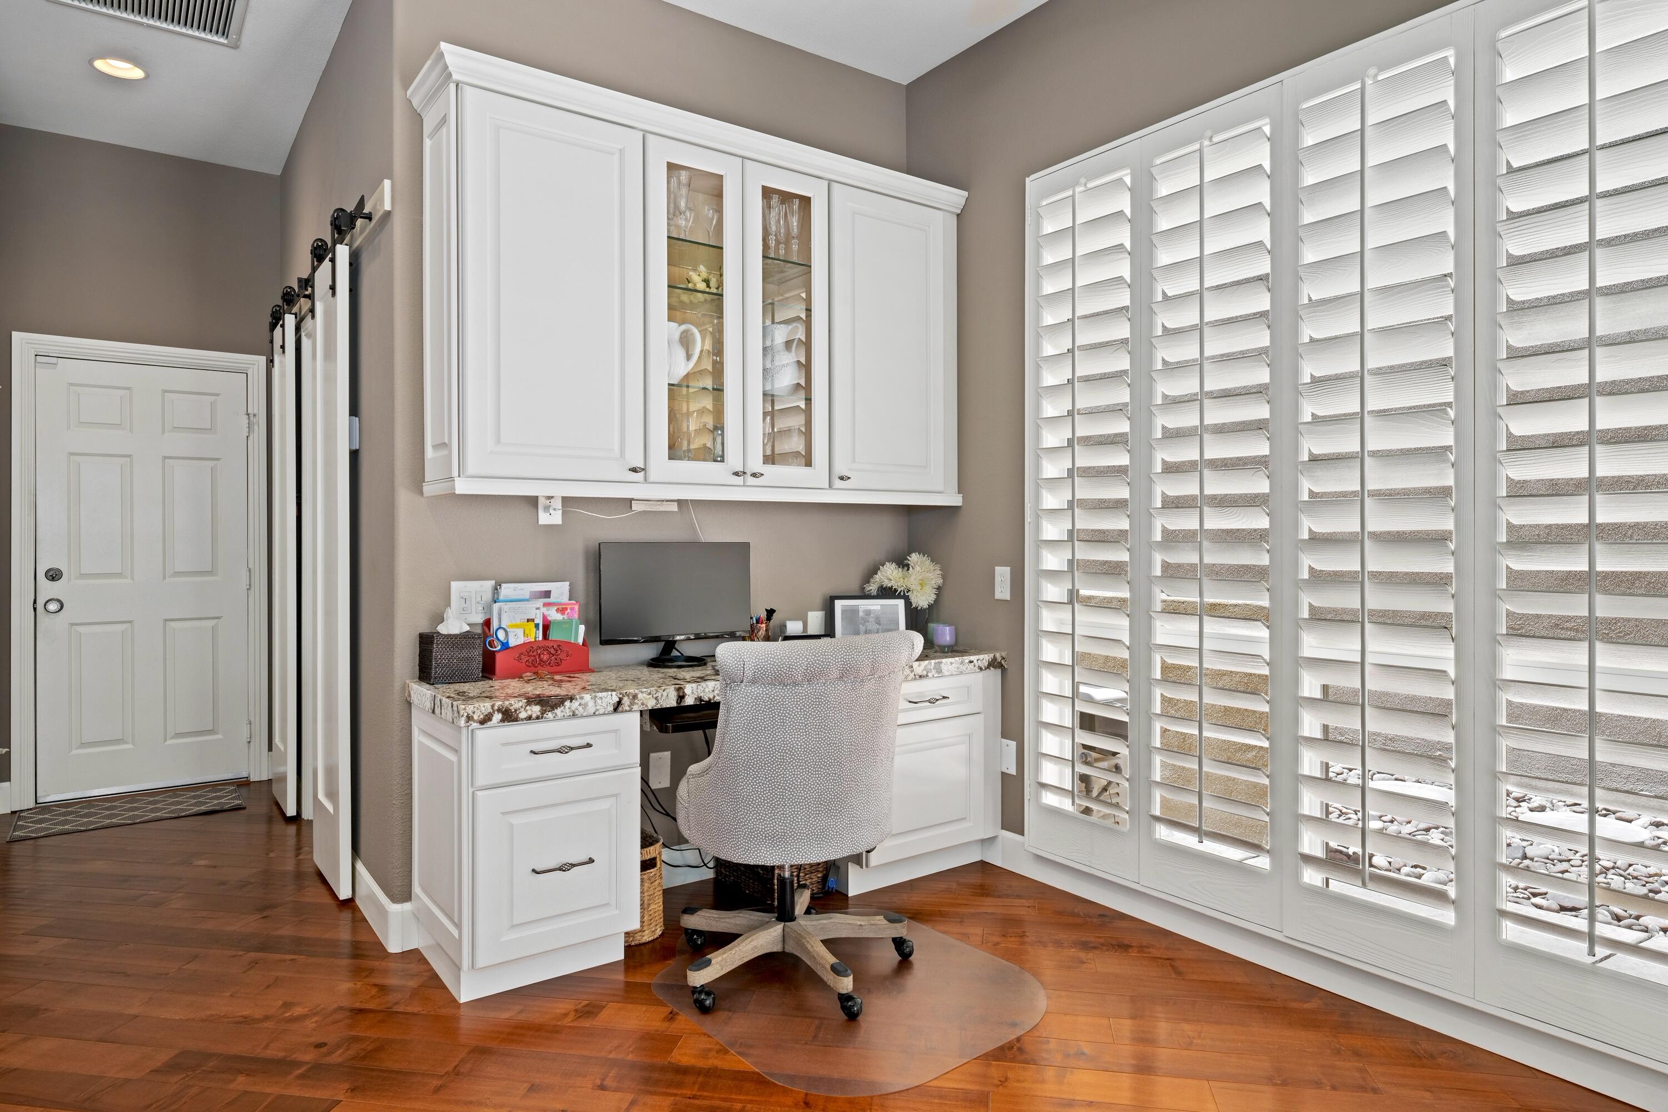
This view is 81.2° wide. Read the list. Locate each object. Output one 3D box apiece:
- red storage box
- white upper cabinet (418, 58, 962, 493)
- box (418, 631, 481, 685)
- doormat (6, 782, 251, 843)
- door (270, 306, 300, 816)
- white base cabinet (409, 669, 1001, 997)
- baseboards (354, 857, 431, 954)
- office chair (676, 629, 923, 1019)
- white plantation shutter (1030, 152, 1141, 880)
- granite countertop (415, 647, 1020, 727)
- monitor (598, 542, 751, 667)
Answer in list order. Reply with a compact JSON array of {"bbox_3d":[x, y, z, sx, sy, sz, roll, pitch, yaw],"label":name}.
[{"bbox_3d":[-0.915,0.285,3.033,0.310,0.164,0.105,-1,1,-36],"label":"red storage box"},{"bbox_3d":[-0.367,-0.768,3.254,1.898,1.182,0.362,-1,1,-36],"label":"white upper cabinet"},{"bbox_3d":[-1.131,0.297,2.873,0.140,0.145,0.135,-1,1,-42],"label":"box"},{"bbox_3d":[-3.105,1.123,4.314,0.815,0.012,0.510,-1,1,-36],"label":"doormat"},{"bbox_3d":[-2.465,0.045,4.354,0.040,2.135,0.510,-1,1,-36],"label":"door"},{"bbox_3d":[-0.311,0.778,3.208,1.894,0.719,0.529,-1,1,-36],"label":"white base cabinet"},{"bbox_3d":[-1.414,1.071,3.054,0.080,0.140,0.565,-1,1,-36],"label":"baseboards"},{"bbox_3d":[-0.126,0.671,2.655,0.620,0.945,0.650,0,1,-28],"label":"office chair"},{"bbox_3d":[0.813,-0.134,3.196,0.055,2.290,0.450,-1,1,-36],"label":"white plantation shutter"},{"bbox_3d":[-0.314,0.392,3.197,1.906,0.055,0.537,-1,1,-36],"label":"granite countertop"},{"bbox_3d":[-0.549,0.161,3.241,0.545,0.407,0.190,-1,1,-36],"label":"monitor"}]

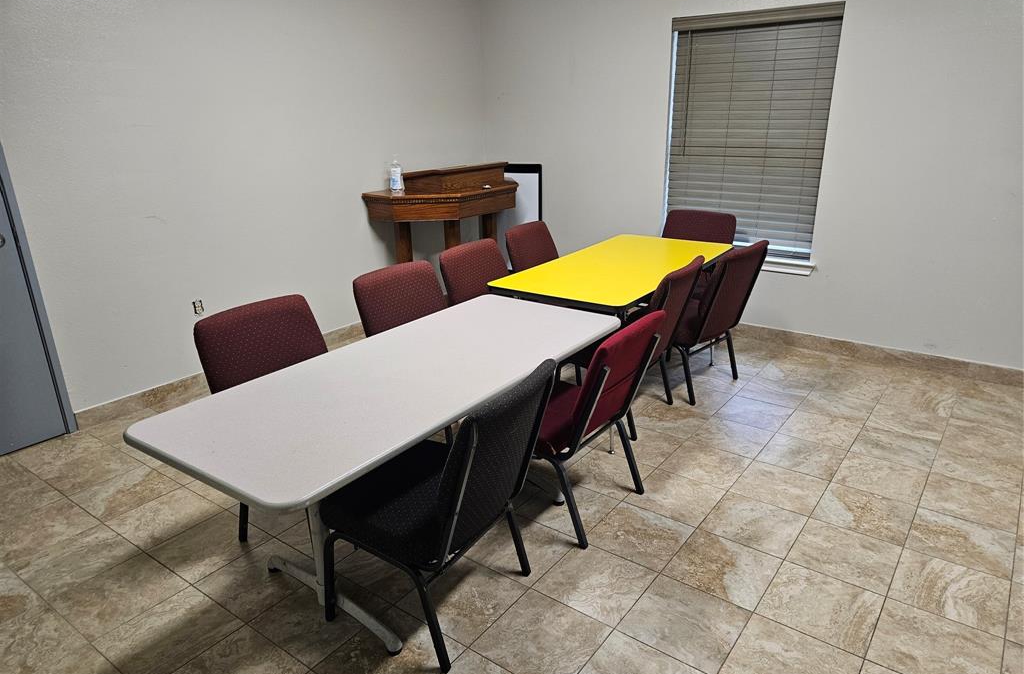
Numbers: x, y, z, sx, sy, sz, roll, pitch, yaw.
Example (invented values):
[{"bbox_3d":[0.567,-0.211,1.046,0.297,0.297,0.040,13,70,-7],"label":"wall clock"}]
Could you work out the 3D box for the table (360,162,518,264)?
[{"bbox_3d":[-0.416,-0.669,5.110,0.730,1.165,1.290,12,23,35],"label":"table"}]

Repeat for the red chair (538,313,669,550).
[{"bbox_3d":[0.235,0.305,2.723,0.610,0.835,0.500,12,23,35],"label":"red chair"}]

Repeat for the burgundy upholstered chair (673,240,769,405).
[{"bbox_3d":[1.010,-0.130,3.914,0.610,0.850,0.510,16,26,41],"label":"burgundy upholstered chair"}]

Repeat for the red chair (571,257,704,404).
[{"bbox_3d":[0.560,0.012,3.540,0.610,0.845,0.510,11,22,31],"label":"red chair"}]

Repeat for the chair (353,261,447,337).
[{"bbox_3d":[-0.322,0.139,3.210,0.610,0.860,0.510,13,24,36],"label":"chair"}]

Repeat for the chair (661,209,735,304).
[{"bbox_3d":[1.127,-0.381,4.616,0.510,0.865,0.610,15,25,39],"label":"chair"}]

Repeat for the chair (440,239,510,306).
[{"bbox_3d":[0.017,-0.047,3.729,0.610,0.860,0.510,11,22,31],"label":"chair"}]

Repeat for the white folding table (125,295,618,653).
[{"bbox_3d":[-0.317,0.438,2.536,0.775,0.730,1.780,12,23,34],"label":"white folding table"}]

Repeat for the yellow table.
[{"bbox_3d":[0.629,-0.060,3.909,0.770,0.740,1.560,12,23,33],"label":"yellow table"}]

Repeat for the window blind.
[{"bbox_3d":[1.510,-1.310,4.454,1.050,1.480,0.070,12,23,35],"label":"window blind"}]

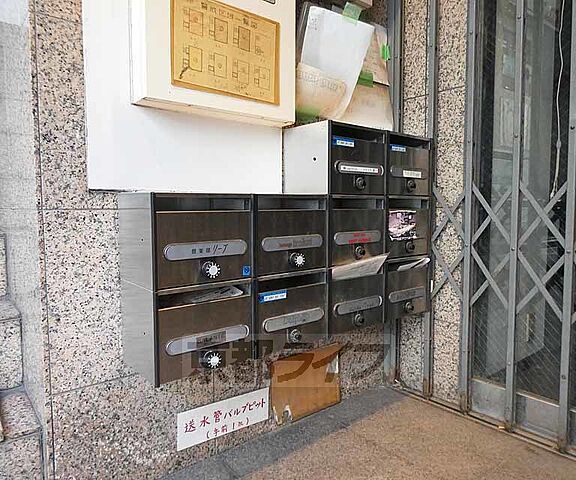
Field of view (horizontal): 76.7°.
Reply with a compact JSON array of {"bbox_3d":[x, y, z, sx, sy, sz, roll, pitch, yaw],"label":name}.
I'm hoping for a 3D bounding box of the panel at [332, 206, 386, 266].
[{"bbox_3d":[0.233,-0.017,1.220,0.256,0.182,0.019,-4,6,-36],"label":"panel"}]

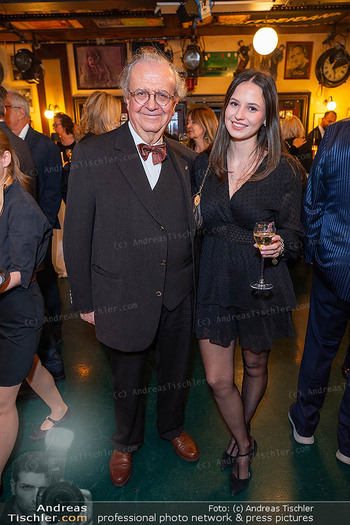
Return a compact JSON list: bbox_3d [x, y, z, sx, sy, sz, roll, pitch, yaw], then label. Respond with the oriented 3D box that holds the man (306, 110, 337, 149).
[{"bbox_3d":[1.836,-0.936,4.447,0.550,1.770,0.380,-14,22,-33],"label":"man"}]

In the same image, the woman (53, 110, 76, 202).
[{"bbox_3d":[-1.199,-0.698,3.869,0.360,1.700,0.480,-14,22,-33],"label":"woman"}]

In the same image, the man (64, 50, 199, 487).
[{"bbox_3d":[-0.157,0.111,1.501,0.580,1.775,0.420,-7,19,-16],"label":"man"}]

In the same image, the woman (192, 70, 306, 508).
[{"bbox_3d":[0.287,0.159,1.446,0.480,1.700,0.390,3,19,13],"label":"woman"}]

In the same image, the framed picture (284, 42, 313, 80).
[{"bbox_3d":[1.602,-2.599,4.511,0.335,0.445,0.025,-2,21,0],"label":"framed picture"}]

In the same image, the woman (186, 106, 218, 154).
[{"bbox_3d":[0.242,-0.310,2.796,0.380,1.700,0.480,-15,23,-36],"label":"woman"}]

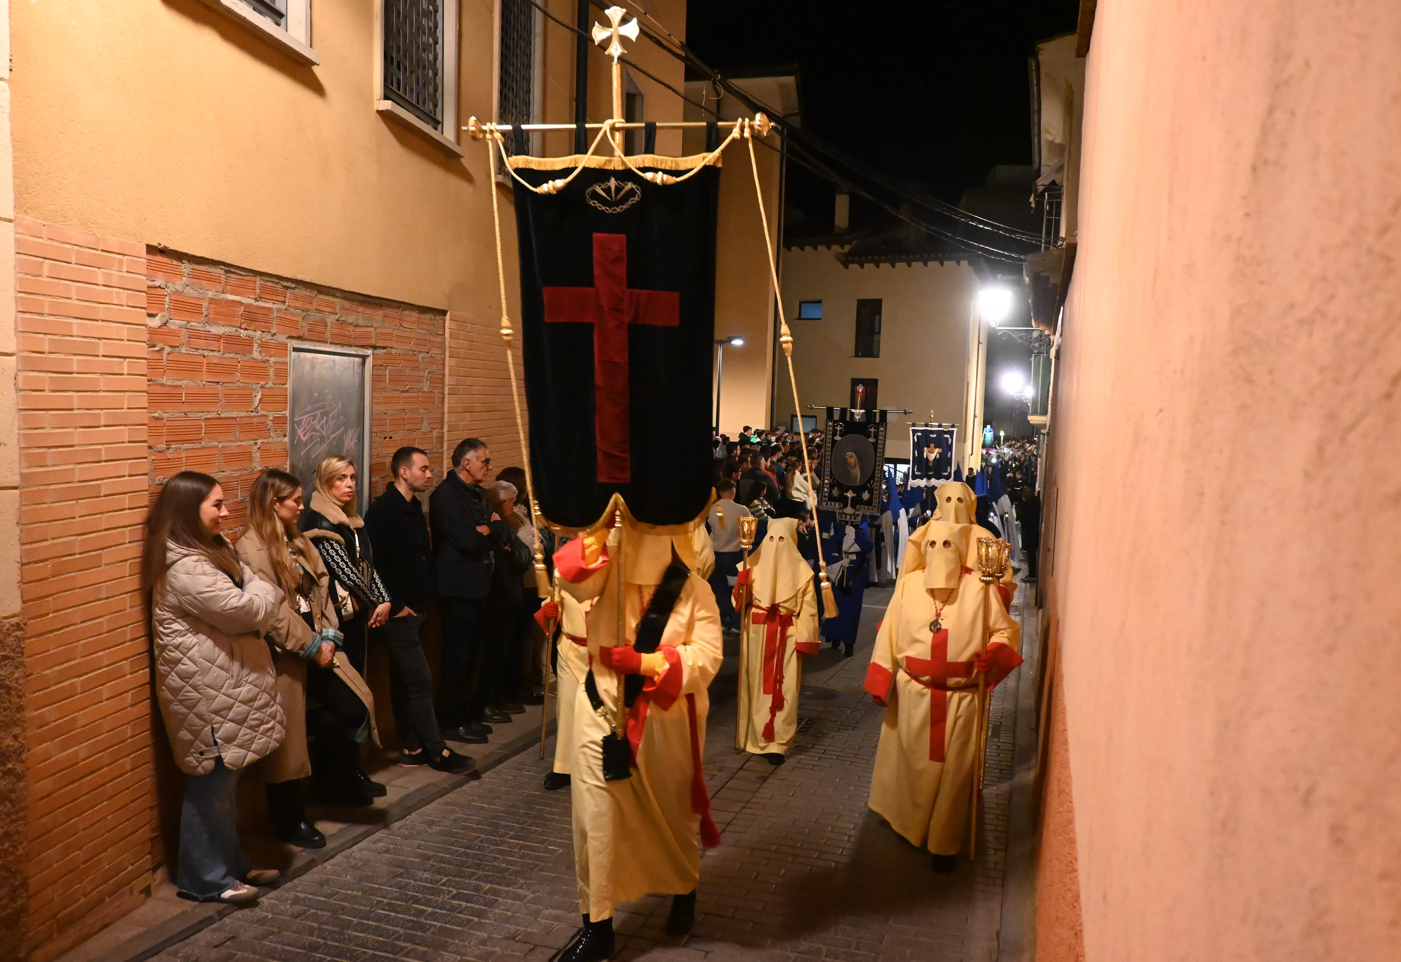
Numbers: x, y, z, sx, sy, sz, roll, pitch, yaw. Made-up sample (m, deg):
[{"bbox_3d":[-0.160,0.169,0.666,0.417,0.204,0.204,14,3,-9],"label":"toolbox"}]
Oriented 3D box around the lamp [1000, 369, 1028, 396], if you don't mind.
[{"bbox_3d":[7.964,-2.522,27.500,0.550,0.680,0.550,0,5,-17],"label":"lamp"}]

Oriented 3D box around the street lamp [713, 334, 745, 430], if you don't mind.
[{"bbox_3d":[0.562,-1.000,24.137,0.850,4.400,0.300,3,5,11],"label":"street lamp"}]

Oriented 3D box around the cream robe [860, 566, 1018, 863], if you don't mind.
[{"bbox_3d":[1.173,1.100,5.250,0.700,1.330,0.470,3,5,17],"label":"cream robe"}]

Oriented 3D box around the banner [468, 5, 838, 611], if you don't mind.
[{"bbox_3d":[-0.159,-0.549,3.650,1.200,1.970,0.170,1,5,9],"label":"banner"}]

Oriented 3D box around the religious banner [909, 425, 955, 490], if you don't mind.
[{"bbox_3d":[3.970,-0.395,18.500,0.820,1.090,0.070,3,5,13],"label":"religious banner"}]

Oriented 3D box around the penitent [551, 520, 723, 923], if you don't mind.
[{"bbox_3d":[-0.225,0.899,4.030,0.590,1.700,0.580,3,5,14],"label":"penitent"}]

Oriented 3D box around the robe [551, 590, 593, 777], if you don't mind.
[{"bbox_3d":[-0.585,1.062,6.350,0.560,1.280,0.440,3,5,19],"label":"robe"}]

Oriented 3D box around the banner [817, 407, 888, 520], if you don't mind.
[{"bbox_3d":[1.455,-0.165,10.400,0.600,1.060,0.100,5,5,11],"label":"banner"}]

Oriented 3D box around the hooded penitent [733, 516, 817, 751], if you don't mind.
[{"bbox_3d":[0.470,0.982,6.680,0.510,1.500,0.400,3,5,14],"label":"hooded penitent"}]

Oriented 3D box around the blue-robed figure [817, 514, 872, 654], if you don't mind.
[{"bbox_3d":[1.553,1.016,11.600,0.580,1.730,0.450,3,5,14],"label":"blue-robed figure"}]

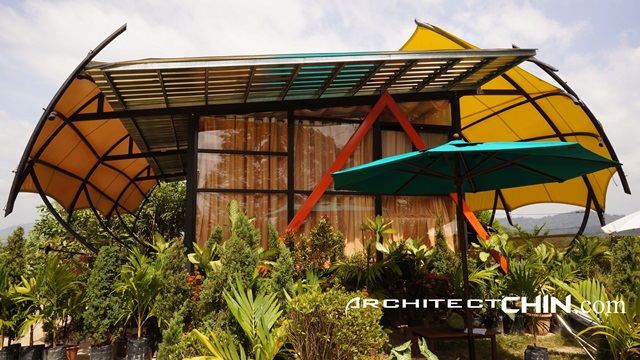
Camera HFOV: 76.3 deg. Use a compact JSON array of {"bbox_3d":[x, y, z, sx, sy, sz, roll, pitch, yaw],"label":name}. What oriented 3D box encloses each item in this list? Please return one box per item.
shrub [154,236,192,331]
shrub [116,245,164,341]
[{"bbox_3d":[-1.798,1.271,5.000,0.456,1.139,0.460,0,-6,0],"label":"shrub"},{"bbox_3d":[-2.117,1.324,4.750,0.544,1.077,0.520,0,-6,0],"label":"shrub"}]

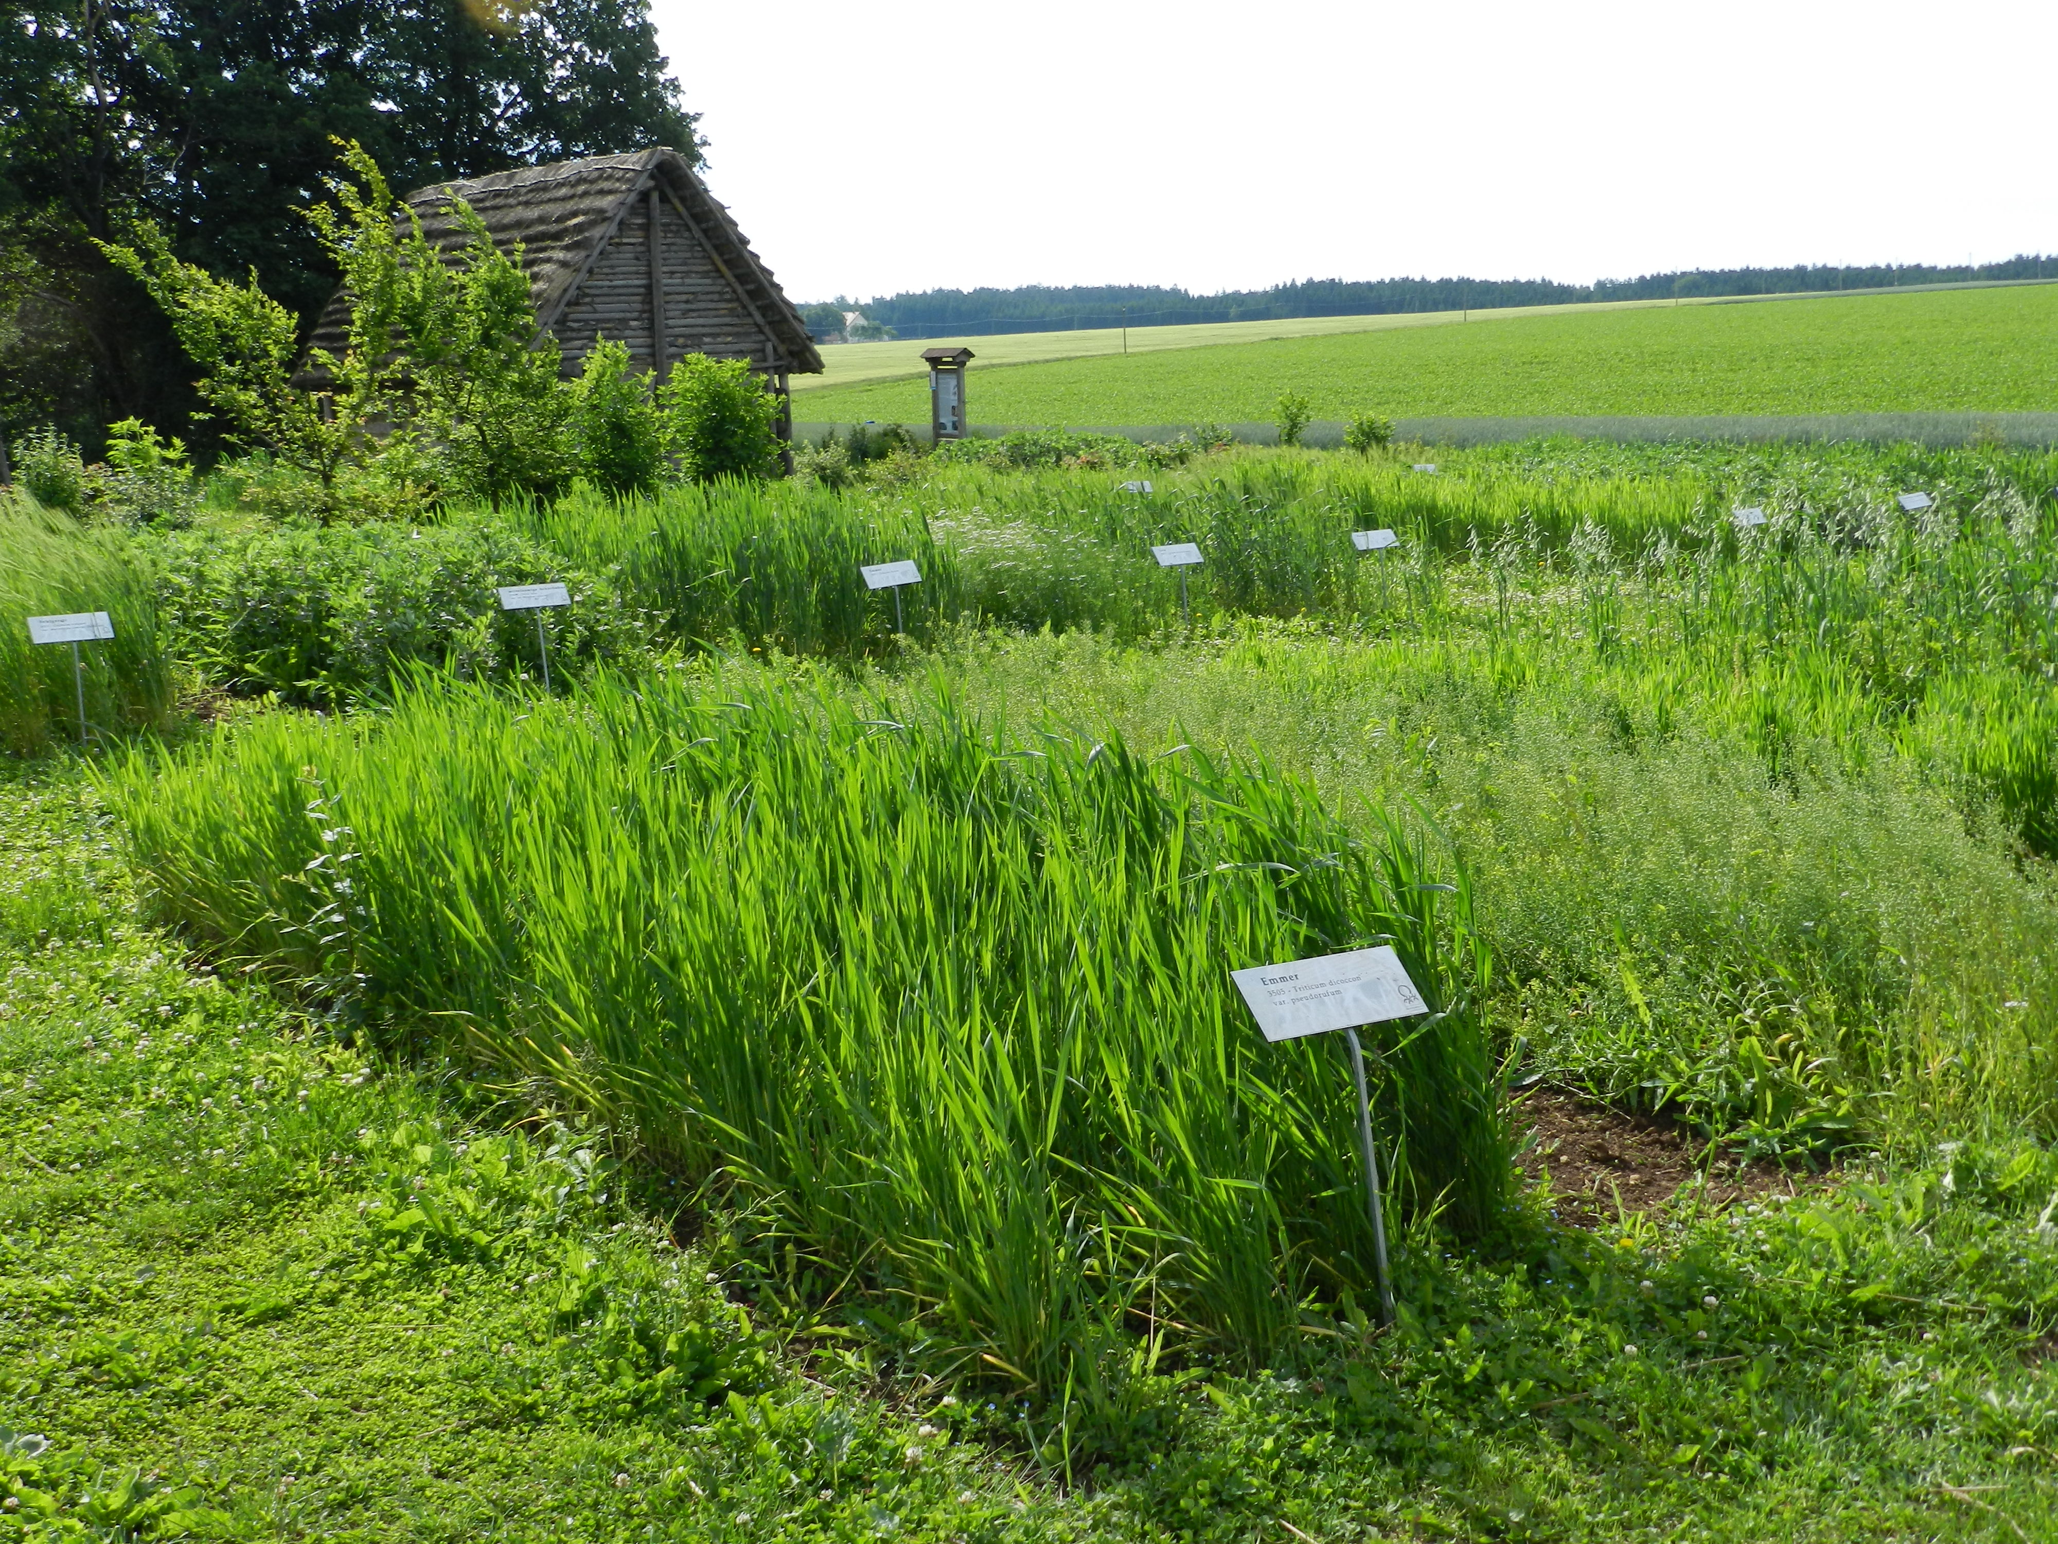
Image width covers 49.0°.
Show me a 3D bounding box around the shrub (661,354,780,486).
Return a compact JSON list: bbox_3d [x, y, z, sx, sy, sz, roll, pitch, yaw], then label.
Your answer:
[{"bbox_3d":[-4.167,-4.733,30.995,1.680,1.950,1.600,-3,12,-7],"label":"shrub"}]

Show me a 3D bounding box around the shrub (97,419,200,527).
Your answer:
[{"bbox_3d":[-8.672,-2.945,22.410,1.020,1.100,1.000,-6,12,-20],"label":"shrub"}]

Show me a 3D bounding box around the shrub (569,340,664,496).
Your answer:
[{"bbox_3d":[-5.326,-4.571,29.510,1.220,2.100,1.200,-4,12,-10],"label":"shrub"}]

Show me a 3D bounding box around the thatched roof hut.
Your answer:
[{"bbox_3d":[-8.403,-7.561,38.601,5.350,5.220,9.270,-11,15,-37],"label":"thatched roof hut"}]

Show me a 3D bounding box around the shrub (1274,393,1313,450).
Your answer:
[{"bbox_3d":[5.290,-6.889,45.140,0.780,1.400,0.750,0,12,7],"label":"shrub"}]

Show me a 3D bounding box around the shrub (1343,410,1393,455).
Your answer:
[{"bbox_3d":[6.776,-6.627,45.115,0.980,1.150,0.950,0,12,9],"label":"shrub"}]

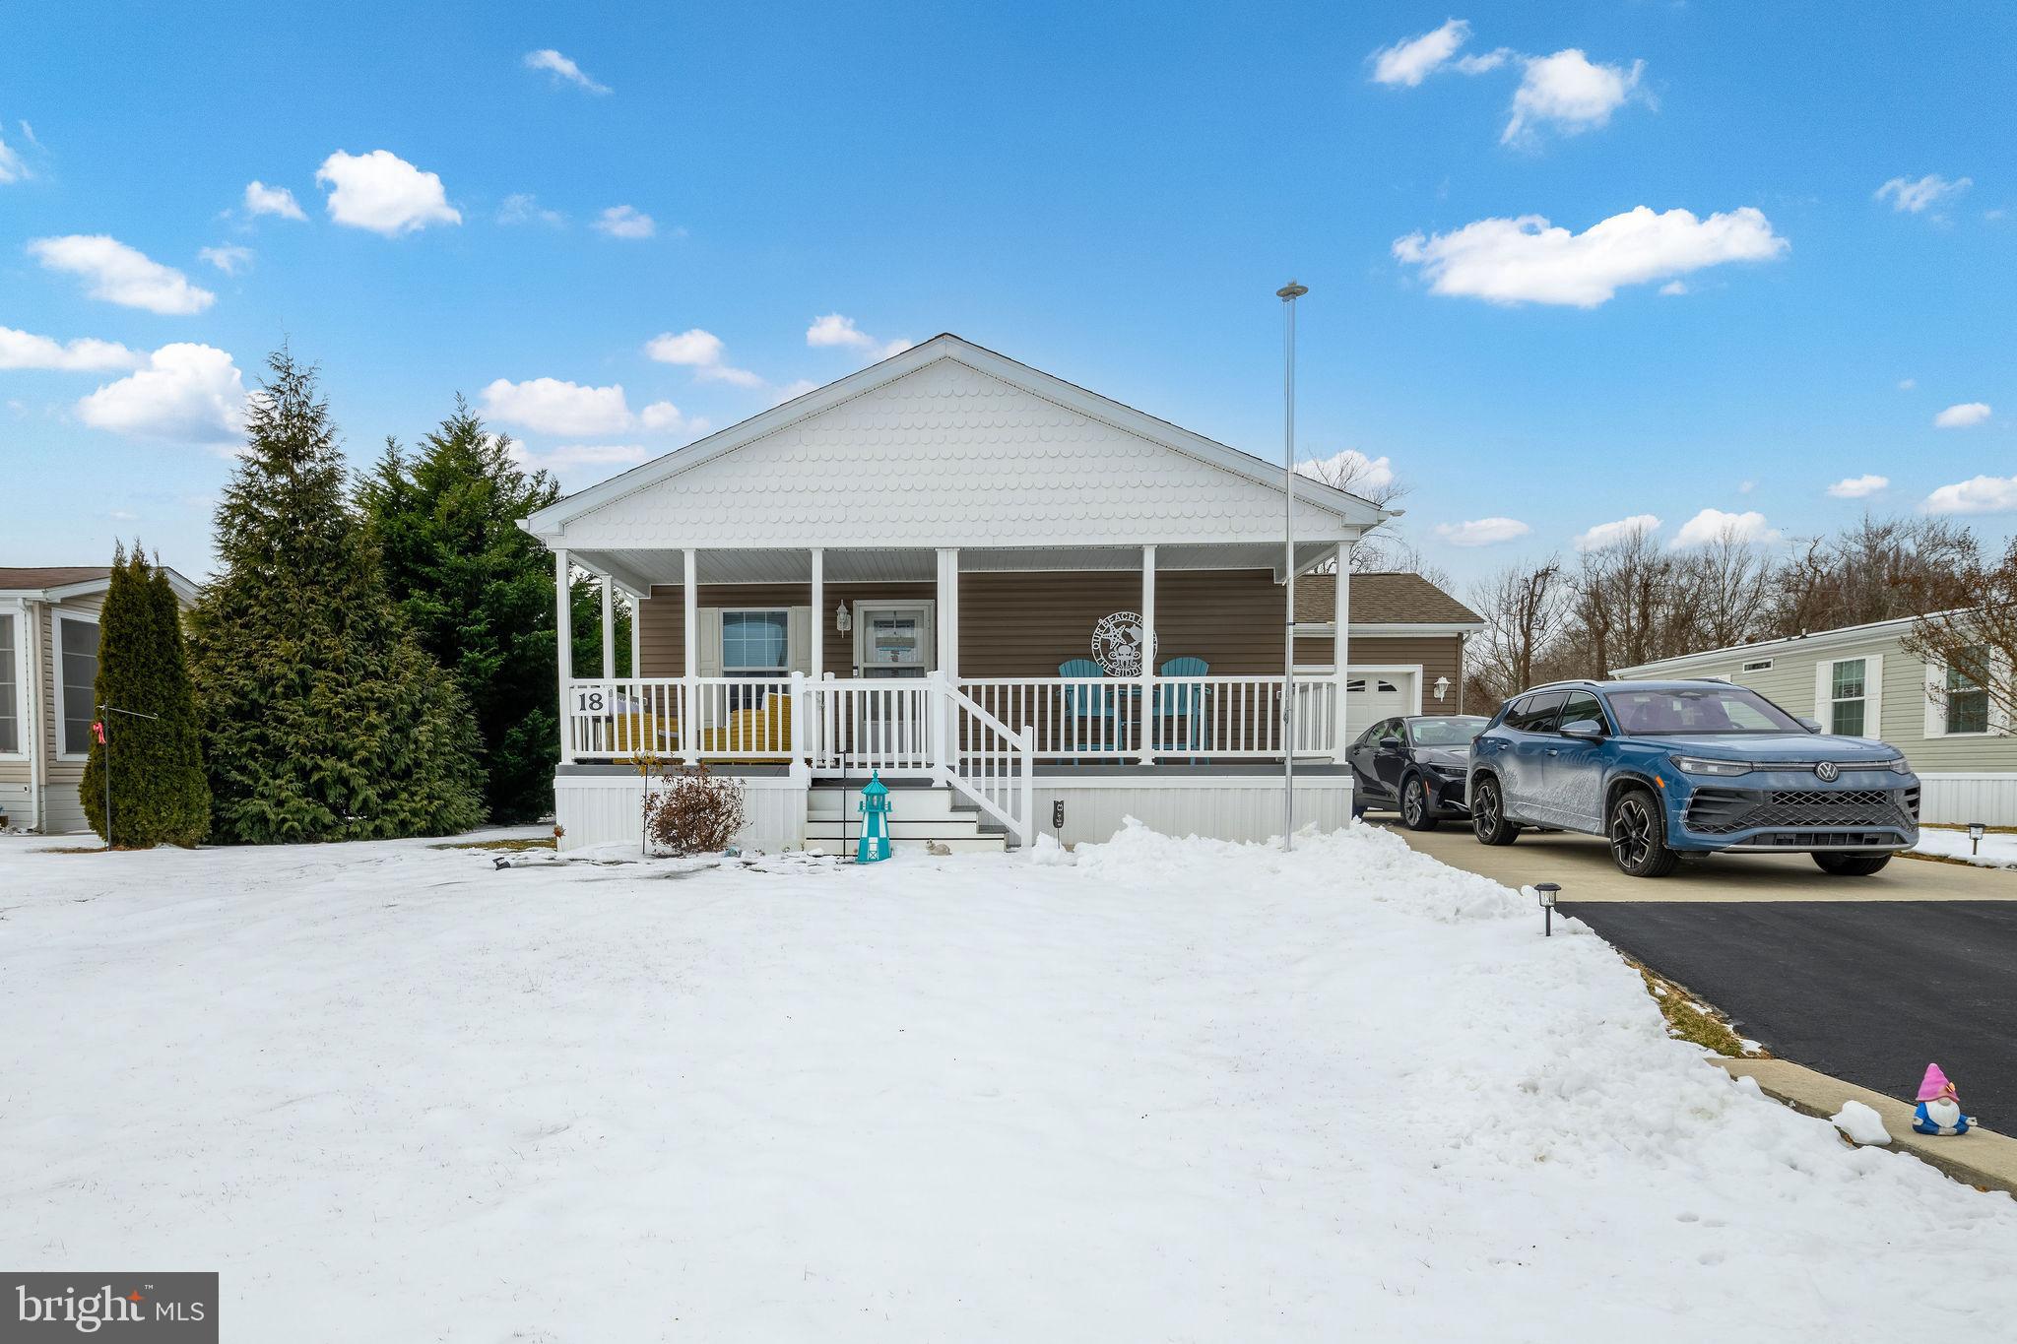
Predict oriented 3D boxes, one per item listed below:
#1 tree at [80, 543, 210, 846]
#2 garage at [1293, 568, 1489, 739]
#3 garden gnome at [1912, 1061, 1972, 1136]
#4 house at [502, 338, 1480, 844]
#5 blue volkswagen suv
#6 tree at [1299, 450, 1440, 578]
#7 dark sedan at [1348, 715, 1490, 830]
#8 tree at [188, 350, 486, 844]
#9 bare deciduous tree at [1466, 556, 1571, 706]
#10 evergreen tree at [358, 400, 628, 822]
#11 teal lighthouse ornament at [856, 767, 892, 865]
[{"bbox_3d":[-9.880,0.250,10.900,1.300,3.450,1.300,0,-3,0],"label":"tree"},{"bbox_3d":[6.300,0.300,19.000,4.200,4.500,5.600,0,-3,3],"label":"garage"},{"bbox_3d":[2.740,1.260,2.800,0.160,0.215,0.125,-1,-3,26],"label":"garden gnome"},{"bbox_3d":[1.600,-0.400,15.300,12.300,5.300,11.800,0,-3,3],"label":"house"},{"bbox_3d":[6.030,0.950,9.130,1.900,1.680,4.690,0,-3,4],"label":"blue volkswagen suv"},{"bbox_3d":[11.300,-1.600,30.000,5.200,10.600,5.200,0,-3,0],"label":"tree"},{"bbox_3d":[6.420,1.460,14.100,1.850,1.500,4.900,0,-3,5],"label":"dark sedan"},{"bbox_3d":[-8.800,-1.070,12.700,3.500,6.400,3.500,0,-3,0],"label":"tree"},{"bbox_3d":[18.500,0.000,34.600,4.000,8.600,4.000,0,-3,0],"label":"bare deciduous tree"},{"bbox_3d":[-9.100,-1.160,16.900,4.300,7.400,4.300,0,-3,0],"label":"evergreen tree"},{"bbox_3d":[-1.285,1.385,9.120,0.340,0.890,0.340,1,-3,-12],"label":"teal lighthouse ornament"}]

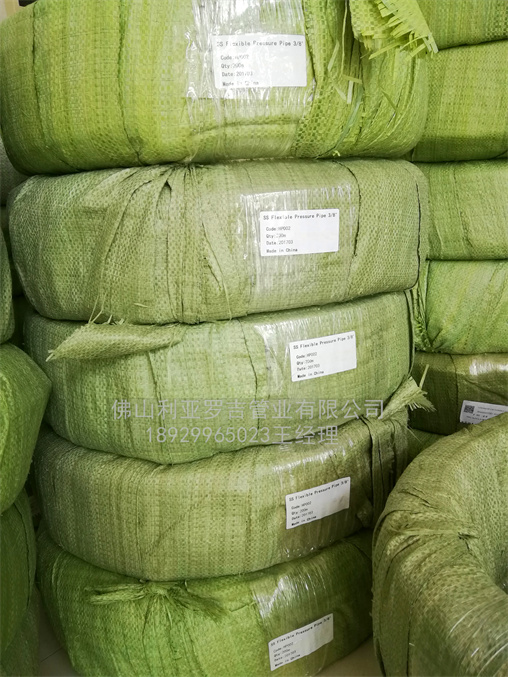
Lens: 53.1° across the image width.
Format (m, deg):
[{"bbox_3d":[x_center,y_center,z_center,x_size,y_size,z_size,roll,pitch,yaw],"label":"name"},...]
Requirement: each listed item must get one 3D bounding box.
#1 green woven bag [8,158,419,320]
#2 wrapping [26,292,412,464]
[{"bbox_3d":[-0.063,-0.185,0.920,0.690,0.190,0.690,-6,14,-17],"label":"green woven bag"},{"bbox_3d":[-0.056,-0.002,0.898,0.635,0.180,0.635,-7,13,-18],"label":"wrapping"}]

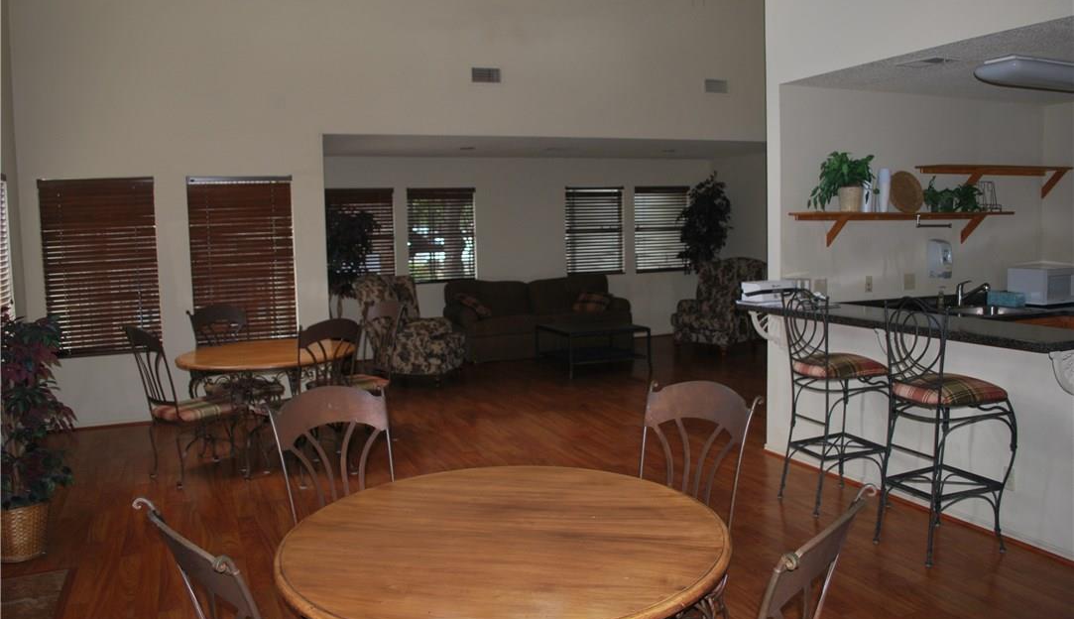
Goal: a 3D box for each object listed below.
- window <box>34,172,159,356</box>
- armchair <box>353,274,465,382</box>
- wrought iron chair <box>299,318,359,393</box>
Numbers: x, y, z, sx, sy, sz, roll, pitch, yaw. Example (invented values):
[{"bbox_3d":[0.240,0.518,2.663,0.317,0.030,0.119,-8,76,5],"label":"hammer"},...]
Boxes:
[{"bbox_3d":[-3.627,-0.351,6.732,0.846,1.474,0.100,-4,6,-23],"label":"window"},{"bbox_3d":[-1.359,0.182,8.721,0.880,1.110,0.740,0,6,16],"label":"armchair"},{"bbox_3d":[-1.472,0.581,5.237,0.570,1.010,0.460,4,8,42],"label":"wrought iron chair"}]

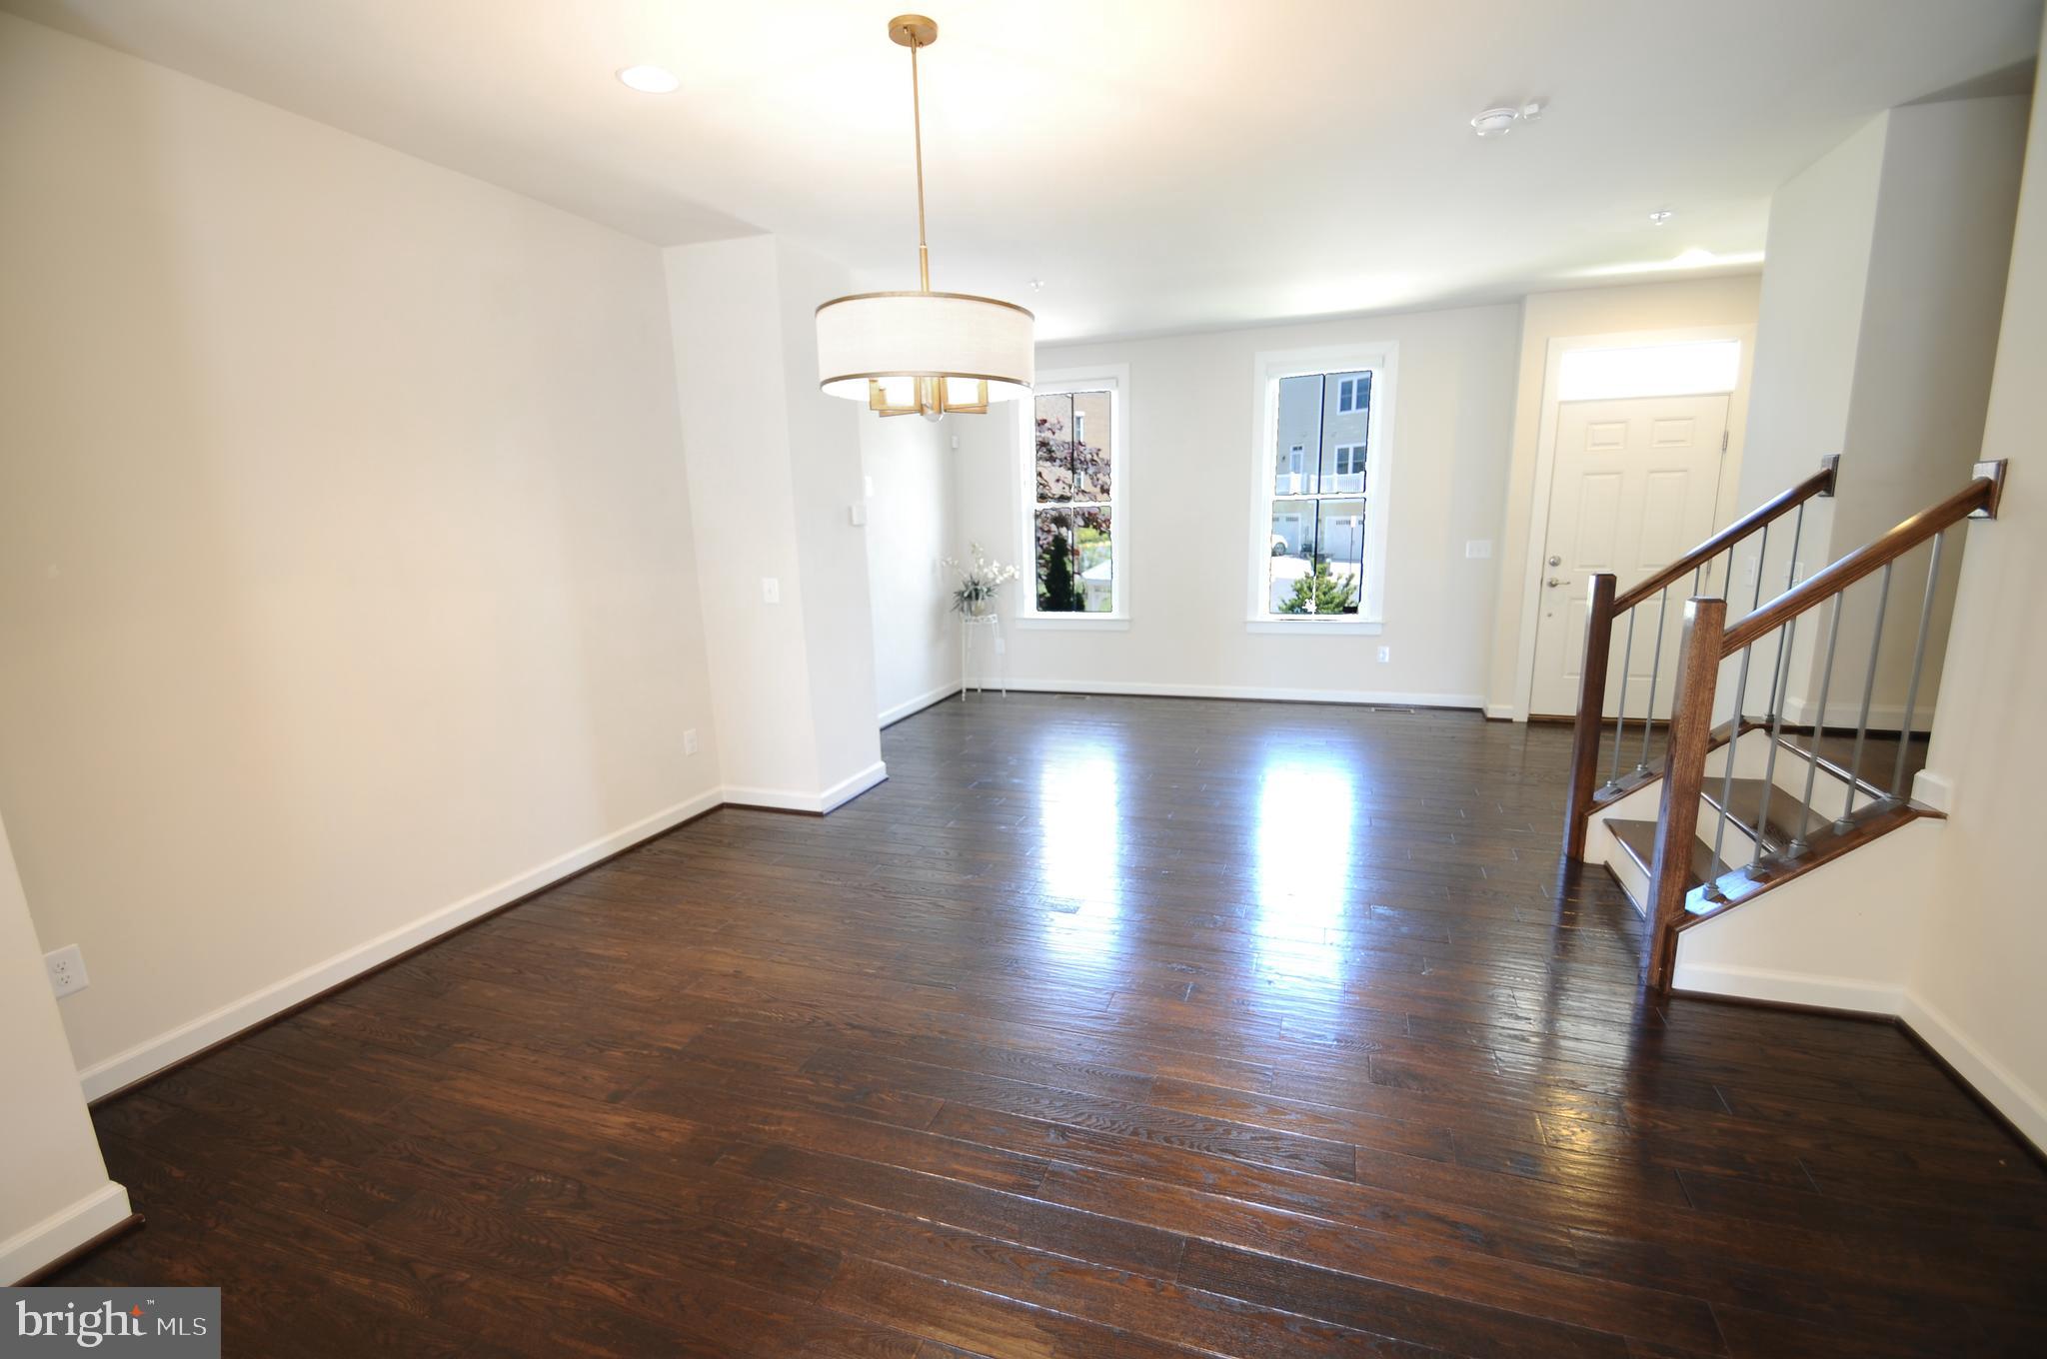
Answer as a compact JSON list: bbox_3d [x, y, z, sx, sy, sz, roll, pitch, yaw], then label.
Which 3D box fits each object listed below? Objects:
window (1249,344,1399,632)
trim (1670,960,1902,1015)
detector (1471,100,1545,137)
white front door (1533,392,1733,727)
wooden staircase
[{"bbox_3d":[2.127,-1.346,6.121,0.939,1.949,0.110,3,13,21],"label":"window"},{"bbox_3d":[2.229,0.918,2.497,0.545,0.101,0.020,3,13,21],"label":"trim"},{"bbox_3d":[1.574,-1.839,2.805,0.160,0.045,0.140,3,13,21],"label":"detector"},{"bbox_3d":[3.772,-0.720,5.359,0.885,2.006,0.050,3,13,21],"label":"white front door"},{"bbox_3d":[2.408,0.084,2.864,0.681,1.599,1.125,3,13,21],"label":"wooden staircase"}]

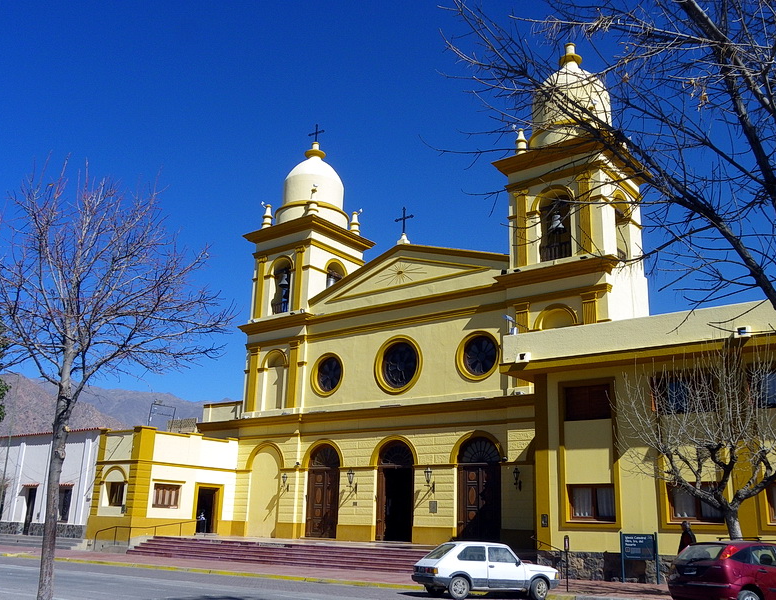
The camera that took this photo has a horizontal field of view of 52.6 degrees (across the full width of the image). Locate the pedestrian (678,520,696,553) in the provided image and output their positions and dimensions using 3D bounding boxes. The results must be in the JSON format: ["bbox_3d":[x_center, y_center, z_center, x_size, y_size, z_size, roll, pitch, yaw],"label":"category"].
[{"bbox_3d":[7.153,6.137,18.800,0.380,1.700,0.500,-11,-20,37],"label":"pedestrian"}]

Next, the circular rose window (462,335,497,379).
[{"bbox_3d":[4.898,3.016,41.936,2.287,2.287,0.300,-11,-20,37],"label":"circular rose window"}]

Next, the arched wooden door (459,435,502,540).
[{"bbox_3d":[4.714,9.771,40.231,2.640,5.359,0.250,-11,-20,37],"label":"arched wooden door"}]

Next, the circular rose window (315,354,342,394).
[{"bbox_3d":[-3.626,4.605,48.356,2.287,2.287,0.300,-11,-20,37],"label":"circular rose window"}]

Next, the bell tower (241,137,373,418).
[{"bbox_3d":[-5.557,-1.882,55.253,6.762,20.782,6.662,-11,-20,37],"label":"bell tower"}]

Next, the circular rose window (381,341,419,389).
[{"bbox_3d":[0.657,3.750,45.148,2.834,2.834,0.300,-11,-20,37],"label":"circular rose window"}]

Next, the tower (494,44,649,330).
[{"bbox_3d":[10.323,-5.175,43.397,6.762,20.285,6.662,-11,-20,37],"label":"tower"}]

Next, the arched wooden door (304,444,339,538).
[{"bbox_3d":[-3.749,11.316,46.614,2.585,5.427,0.250,-11,-20,37],"label":"arched wooden door"}]

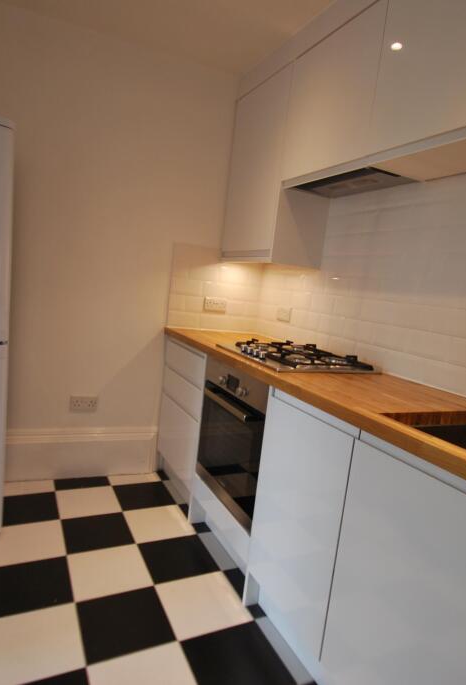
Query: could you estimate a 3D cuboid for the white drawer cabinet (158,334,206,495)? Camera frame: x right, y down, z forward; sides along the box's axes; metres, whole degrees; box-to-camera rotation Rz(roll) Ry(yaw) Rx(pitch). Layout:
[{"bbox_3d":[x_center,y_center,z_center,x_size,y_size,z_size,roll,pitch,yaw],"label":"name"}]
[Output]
[{"bbox_3d":[-0.058,0.400,2.534,0.570,0.750,0.598,3,8,-28],"label":"white drawer cabinet"}]

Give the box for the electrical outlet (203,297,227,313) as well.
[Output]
[{"bbox_3d":[-0.110,-0.232,2.784,0.146,0.086,0.012,3,8,-28],"label":"electrical outlet"}]

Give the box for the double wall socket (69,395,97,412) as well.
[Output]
[{"bbox_3d":[-0.881,0.368,2.530,0.146,0.088,0.012,3,8,-28],"label":"double wall socket"}]

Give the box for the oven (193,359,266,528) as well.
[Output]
[{"bbox_3d":[0.201,0.425,1.998,0.560,0.593,0.580,3,8,-28],"label":"oven"}]

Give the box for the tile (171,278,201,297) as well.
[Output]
[{"bbox_3d":[-0.287,-0.341,2.674,0.198,0.100,0.008,3,8,-28],"label":"tile"}]

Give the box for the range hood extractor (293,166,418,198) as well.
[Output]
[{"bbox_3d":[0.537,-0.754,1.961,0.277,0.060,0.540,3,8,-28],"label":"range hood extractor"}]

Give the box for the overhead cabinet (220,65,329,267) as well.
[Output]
[{"bbox_3d":[0.253,-0.949,2.504,0.315,0.993,0.590,3,8,-28],"label":"overhead cabinet"}]

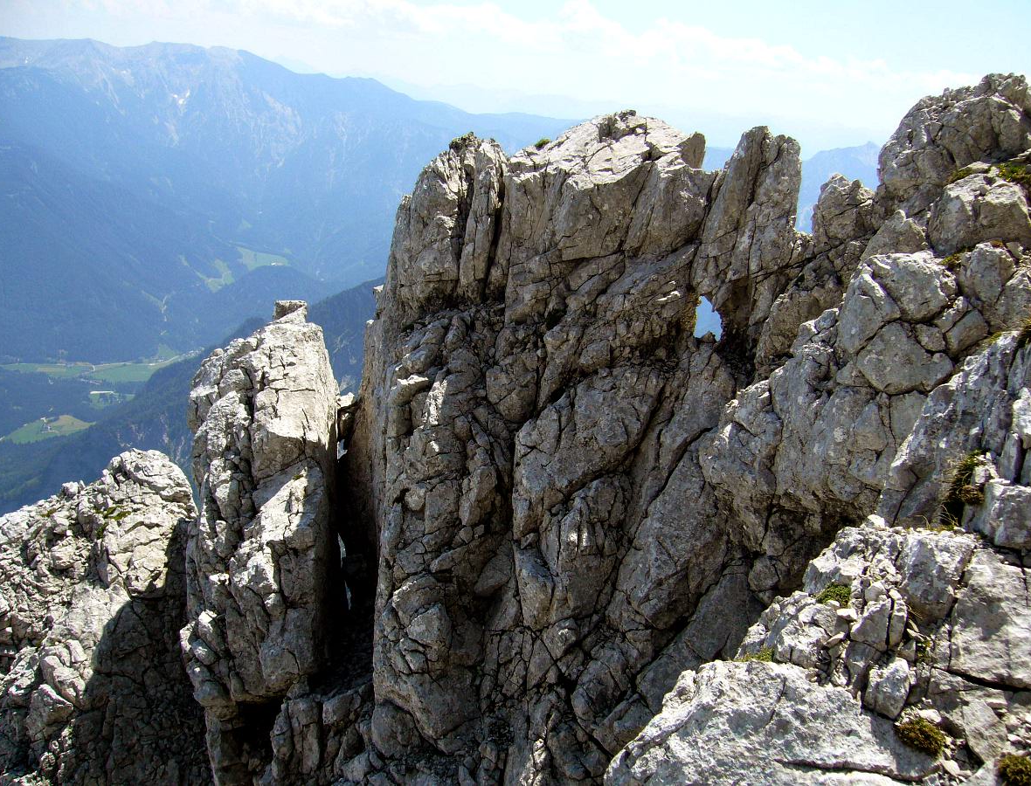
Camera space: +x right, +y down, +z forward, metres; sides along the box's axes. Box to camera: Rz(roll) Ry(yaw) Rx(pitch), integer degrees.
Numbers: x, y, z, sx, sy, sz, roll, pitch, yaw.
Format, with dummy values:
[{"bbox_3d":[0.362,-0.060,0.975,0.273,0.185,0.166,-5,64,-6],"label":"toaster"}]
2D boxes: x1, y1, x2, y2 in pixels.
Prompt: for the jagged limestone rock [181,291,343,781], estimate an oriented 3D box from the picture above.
[{"bbox_3d":[-2.464,1.388,10.391,1.450,4.503,1.900,-4,15,-14],"label":"jagged limestone rock"}]

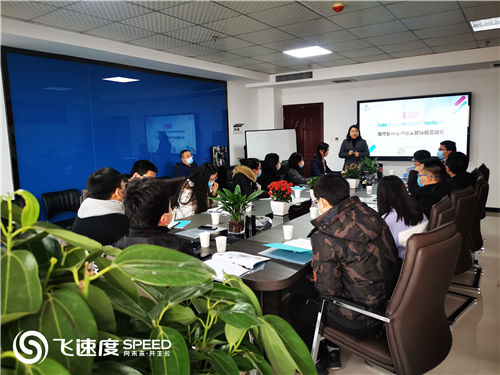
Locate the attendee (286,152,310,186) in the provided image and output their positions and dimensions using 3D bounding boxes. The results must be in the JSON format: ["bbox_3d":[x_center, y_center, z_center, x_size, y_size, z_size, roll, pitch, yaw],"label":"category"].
[{"bbox_3d":[0.801,0.090,5.525,0.740,1.200,0.520,0,8,12],"label":"attendee"}]

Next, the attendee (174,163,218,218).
[{"bbox_3d":[-0.397,0.359,3.482,0.660,1.170,0.480,0,8,14],"label":"attendee"}]

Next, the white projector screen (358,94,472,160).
[{"bbox_3d":[2.921,-1.066,7.129,1.940,1.160,0.090,4,9,34],"label":"white projector screen"}]

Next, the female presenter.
[{"bbox_3d":[1.834,-0.328,6.858,0.520,1.535,0.340,1,8,17],"label":"female presenter"}]

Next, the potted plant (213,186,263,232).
[{"bbox_3d":[-0.094,0.143,2.677,0.320,0.323,0.300,-2,7,0],"label":"potted plant"}]

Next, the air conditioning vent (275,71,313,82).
[{"bbox_3d":[0.861,-2.121,7.525,0.790,0.125,0.040,4,9,34],"label":"air conditioning vent"}]

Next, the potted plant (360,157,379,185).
[{"bbox_3d":[1.613,-0.224,5.267,0.250,0.350,0.250,4,9,34],"label":"potted plant"}]

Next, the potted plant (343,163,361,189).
[{"bbox_3d":[1.299,-0.146,4.932,0.210,0.300,0.210,4,9,34],"label":"potted plant"}]

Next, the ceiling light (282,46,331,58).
[{"bbox_3d":[0.860,-1.997,5.785,0.590,0.050,0.590,4,9,34],"label":"ceiling light"}]

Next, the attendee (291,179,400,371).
[{"bbox_3d":[0.505,0.533,2.174,0.560,1.230,0.690,-6,9,-28],"label":"attendee"}]

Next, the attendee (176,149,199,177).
[{"bbox_3d":[-0.753,0.046,5.953,0.780,1.260,0.560,1,8,16],"label":"attendee"}]

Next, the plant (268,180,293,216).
[{"bbox_3d":[0.249,0.083,3.243,0.190,0.276,0.190,-2,7,0],"label":"plant"}]

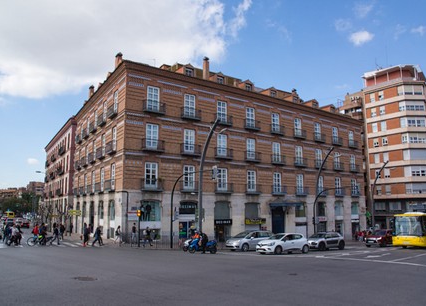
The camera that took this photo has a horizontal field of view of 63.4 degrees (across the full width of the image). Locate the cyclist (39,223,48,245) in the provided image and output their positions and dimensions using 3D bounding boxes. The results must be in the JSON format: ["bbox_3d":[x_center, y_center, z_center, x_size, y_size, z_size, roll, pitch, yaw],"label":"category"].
[{"bbox_3d":[-12.558,6.013,25.670,0.500,1.670,0.500,5,-11,-29],"label":"cyclist"}]

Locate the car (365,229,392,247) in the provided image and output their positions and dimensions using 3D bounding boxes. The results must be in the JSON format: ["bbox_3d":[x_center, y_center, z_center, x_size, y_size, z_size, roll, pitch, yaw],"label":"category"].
[{"bbox_3d":[16.399,8.030,32.718,4.350,1.620,1.800,5,-11,-30],"label":"car"}]

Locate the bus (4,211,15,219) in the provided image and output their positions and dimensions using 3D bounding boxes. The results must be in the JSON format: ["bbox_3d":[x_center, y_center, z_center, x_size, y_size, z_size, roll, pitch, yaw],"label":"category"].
[{"bbox_3d":[-56.274,17.616,95.434,2.150,2.800,6.000,6,-11,-35],"label":"bus"}]

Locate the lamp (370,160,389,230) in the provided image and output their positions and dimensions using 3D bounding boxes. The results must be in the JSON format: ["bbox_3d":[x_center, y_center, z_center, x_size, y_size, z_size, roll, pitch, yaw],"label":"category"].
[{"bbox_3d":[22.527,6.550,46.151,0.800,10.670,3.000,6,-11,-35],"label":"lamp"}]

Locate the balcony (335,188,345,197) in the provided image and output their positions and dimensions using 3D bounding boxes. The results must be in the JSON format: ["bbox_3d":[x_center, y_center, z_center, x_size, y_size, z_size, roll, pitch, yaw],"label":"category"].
[{"bbox_3d":[19.774,6.252,53.853,2.155,1.248,0.598,6,-11,-36],"label":"balcony"}]

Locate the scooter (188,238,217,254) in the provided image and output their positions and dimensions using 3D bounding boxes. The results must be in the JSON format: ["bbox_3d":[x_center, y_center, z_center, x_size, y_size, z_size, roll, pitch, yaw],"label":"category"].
[{"bbox_3d":[-0.651,5.907,22.031,1.870,1.060,0.700,1,-9,-6],"label":"scooter"}]

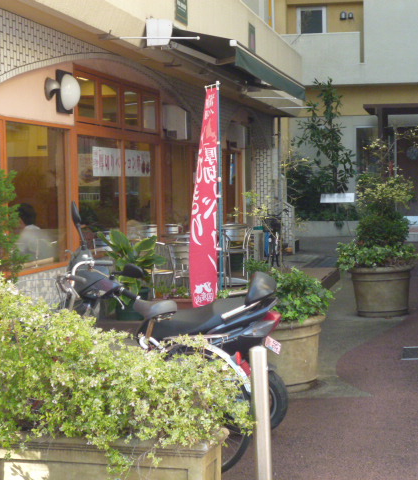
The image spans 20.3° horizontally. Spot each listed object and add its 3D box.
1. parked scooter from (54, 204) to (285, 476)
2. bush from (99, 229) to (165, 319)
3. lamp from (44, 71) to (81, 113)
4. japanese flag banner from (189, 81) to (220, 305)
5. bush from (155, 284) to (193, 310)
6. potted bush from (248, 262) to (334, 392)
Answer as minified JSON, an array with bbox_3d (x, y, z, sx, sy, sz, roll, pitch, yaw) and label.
[{"bbox_3d":[-0.270,0.465,7.330,1.780,1.320,0.690,2,4,33],"label":"parked scooter"},{"bbox_3d":[-0.729,0.319,11.100,0.620,0.860,0.580,0,3,0],"label":"bush"},{"bbox_3d":[-1.284,-1.319,10.350,0.330,0.380,0.360,1,3,12],"label":"lamp"},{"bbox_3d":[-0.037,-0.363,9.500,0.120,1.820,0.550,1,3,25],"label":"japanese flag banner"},{"bbox_3d":[-0.329,0.583,11.800,0.460,0.270,0.250,1,3,12],"label":"bush"},{"bbox_3d":[0.576,0.642,8.650,0.710,0.910,0.700,1,3,12],"label":"potted bush"}]

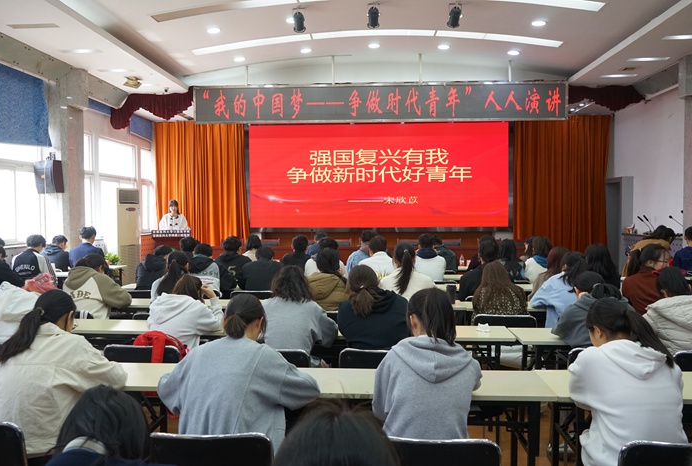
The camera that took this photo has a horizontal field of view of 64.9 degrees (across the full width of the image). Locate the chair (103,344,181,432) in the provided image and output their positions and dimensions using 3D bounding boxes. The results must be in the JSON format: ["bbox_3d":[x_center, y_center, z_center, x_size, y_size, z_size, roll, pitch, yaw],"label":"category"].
[{"bbox_3d":[-1.220,1.072,3.540,0.460,0.800,0.500,0,3,4],"label":"chair"}]

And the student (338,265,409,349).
[{"bbox_3d":[0.171,0.795,3.388,0.480,1.220,0.700,0,3,4],"label":"student"}]

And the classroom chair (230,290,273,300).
[{"bbox_3d":[-0.920,0.972,5.724,0.460,0.800,0.500,0,3,4],"label":"classroom chair"}]

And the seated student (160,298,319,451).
[{"bbox_3d":[-0.503,0.900,2.525,0.741,1.234,0.750,0,3,4],"label":"seated student"}]

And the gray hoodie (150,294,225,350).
[{"bbox_3d":[-1.085,0.644,3.700,0.470,0.560,0.460,1,2,12],"label":"gray hoodie"}]

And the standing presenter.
[{"bbox_3d":[-3.183,0.207,10.065,0.520,1.650,0.360,-1,3,-11],"label":"standing presenter"}]

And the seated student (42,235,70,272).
[{"bbox_3d":[-4.093,0.635,7.879,0.480,1.231,0.720,1,2,16],"label":"seated student"}]

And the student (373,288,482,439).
[{"bbox_3d":[0.339,0.839,2.321,0.480,1.236,0.680,0,3,4],"label":"student"}]

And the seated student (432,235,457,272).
[{"bbox_3d":[1.277,0.661,7.668,0.500,1.239,0.700,0,3,4],"label":"seated student"}]

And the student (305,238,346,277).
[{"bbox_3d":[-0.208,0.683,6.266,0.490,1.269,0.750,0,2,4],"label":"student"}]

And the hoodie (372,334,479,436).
[{"bbox_3d":[0.348,0.705,2.342,0.475,0.570,0.460,0,2,4],"label":"hoodie"}]

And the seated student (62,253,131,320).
[{"bbox_3d":[-2.007,0.760,4.481,0.540,1.183,0.720,1,3,12],"label":"seated student"}]

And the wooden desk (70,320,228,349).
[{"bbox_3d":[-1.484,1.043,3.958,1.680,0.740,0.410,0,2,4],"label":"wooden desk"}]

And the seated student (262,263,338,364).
[{"bbox_3d":[-0.282,0.795,3.418,0.520,1.217,0.720,0,3,4],"label":"seated student"}]

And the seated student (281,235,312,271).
[{"bbox_3d":[-0.567,0.670,6.994,0.500,1.287,0.700,0,3,4],"label":"seated student"}]

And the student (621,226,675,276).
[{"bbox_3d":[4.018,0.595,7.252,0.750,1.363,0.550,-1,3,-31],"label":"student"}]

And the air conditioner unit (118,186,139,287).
[{"bbox_3d":[-4.569,0.086,11.461,0.480,2.062,0.360,-1,3,-16],"label":"air conditioner unit"}]

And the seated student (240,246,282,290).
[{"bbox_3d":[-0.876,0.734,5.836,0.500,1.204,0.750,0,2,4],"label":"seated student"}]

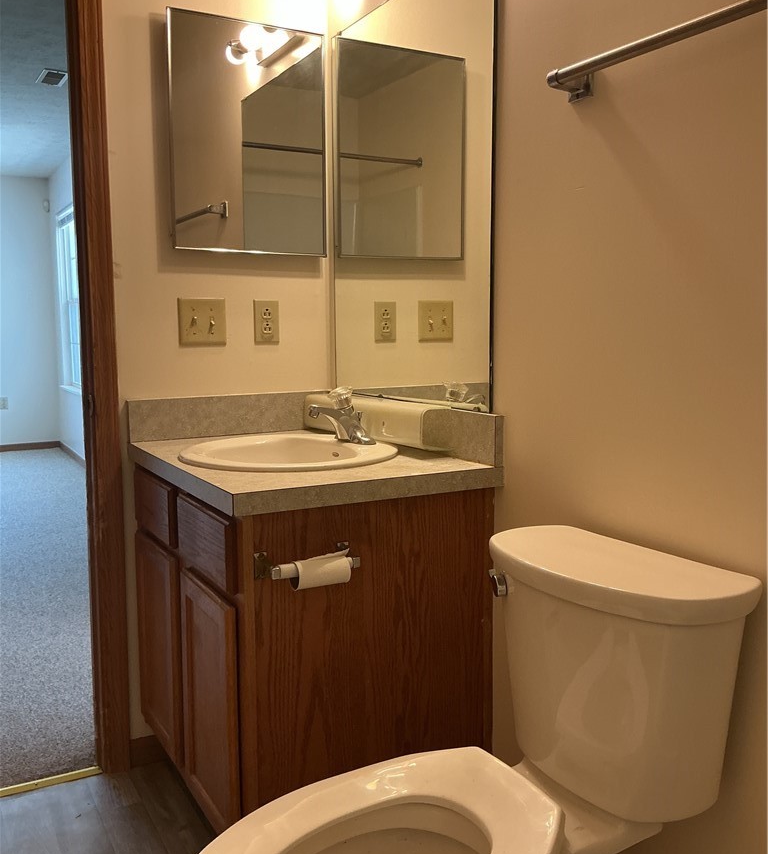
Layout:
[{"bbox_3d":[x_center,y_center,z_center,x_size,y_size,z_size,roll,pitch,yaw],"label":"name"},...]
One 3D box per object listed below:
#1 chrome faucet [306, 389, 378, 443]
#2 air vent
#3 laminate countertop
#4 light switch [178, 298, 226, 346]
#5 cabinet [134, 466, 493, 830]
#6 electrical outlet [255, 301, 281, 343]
[{"bbox_3d":[-0.105,-0.026,1.957,0.150,0.130,0.150,-4,8,-29],"label":"chrome faucet"},{"bbox_3d":[-1.782,-1.865,4.610,0.125,0.015,0.315,-4,8,-29],"label":"air vent"},{"bbox_3d":[-0.193,0.077,1.903,0.564,0.042,0.756,-4,8,-29],"label":"laminate countertop"},{"bbox_3d":[-0.452,-0.261,2.147,0.119,0.119,0.012,-4,8,-29],"label":"light switch"},{"bbox_3d":[-0.198,0.490,1.962,0.566,0.796,0.732,-4,8,-29],"label":"cabinet"},{"bbox_3d":[-0.303,-0.271,2.232,0.070,0.115,0.009,-4,8,-29],"label":"electrical outlet"}]

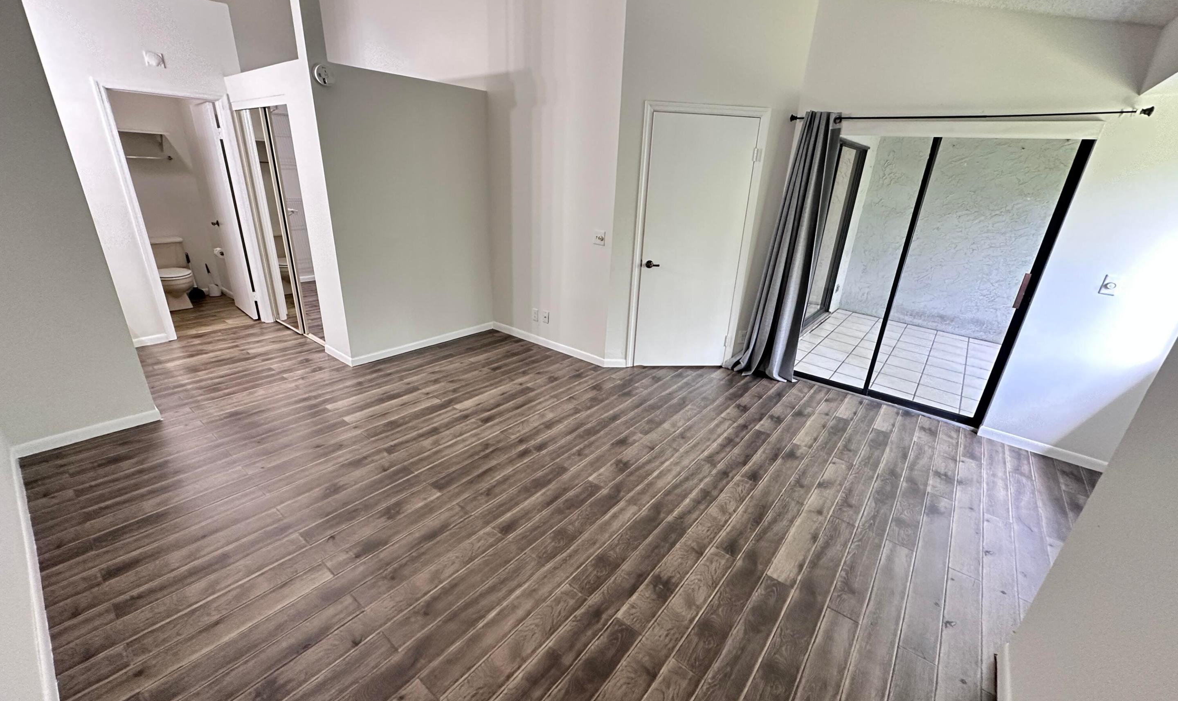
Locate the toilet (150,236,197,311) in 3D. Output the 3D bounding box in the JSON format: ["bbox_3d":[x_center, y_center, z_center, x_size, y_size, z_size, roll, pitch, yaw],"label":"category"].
[{"bbox_3d":[-4.534,-0.821,5.148,0.700,0.710,0.460,18,26,35],"label":"toilet"}]

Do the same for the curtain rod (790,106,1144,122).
[{"bbox_3d":[2.277,-1.526,3.102,1.930,0.050,0.060,18,26,35],"label":"curtain rod"}]

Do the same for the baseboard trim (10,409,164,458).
[{"bbox_3d":[-2.964,0.484,2.849,0.022,0.080,0.620,18,26,35],"label":"baseboard trim"}]

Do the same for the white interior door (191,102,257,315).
[{"bbox_3d":[-3.663,-1.359,4.800,0.710,2.020,0.040,21,27,38],"label":"white interior door"}]

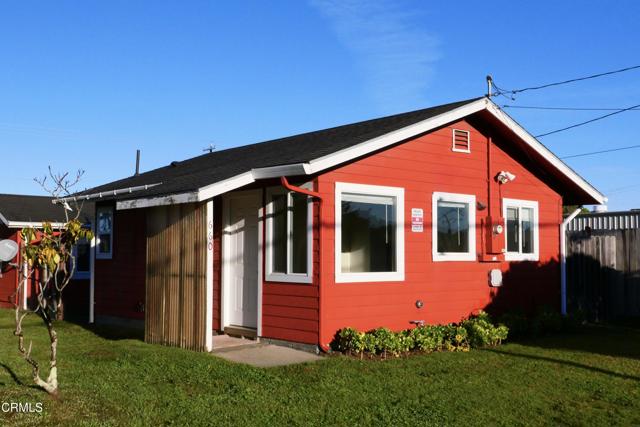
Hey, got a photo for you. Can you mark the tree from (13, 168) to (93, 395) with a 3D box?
[{"bbox_3d":[-2.743,0.696,7.293,0.800,2.240,0.720,1,-4,-20],"label":"tree"}]

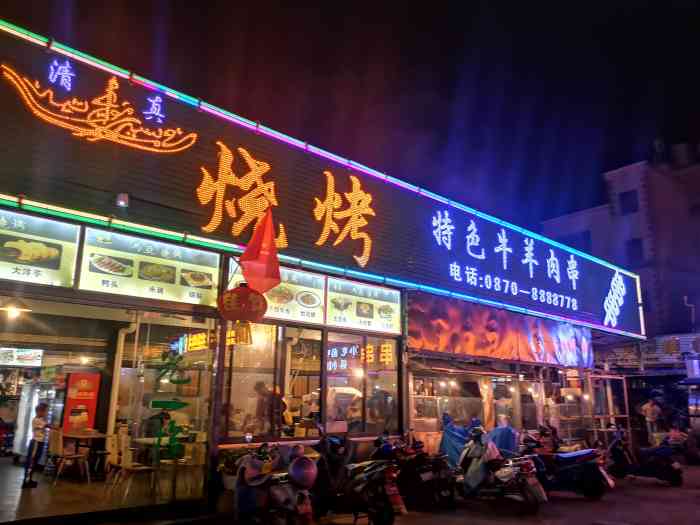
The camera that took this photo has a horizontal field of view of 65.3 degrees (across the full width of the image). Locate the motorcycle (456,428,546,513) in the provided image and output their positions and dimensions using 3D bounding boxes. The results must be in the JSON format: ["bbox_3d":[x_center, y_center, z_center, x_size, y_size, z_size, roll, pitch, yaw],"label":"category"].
[{"bbox_3d":[2.255,3.194,8.630,0.680,1.080,1.800,7,-14,-20],"label":"motorcycle"}]

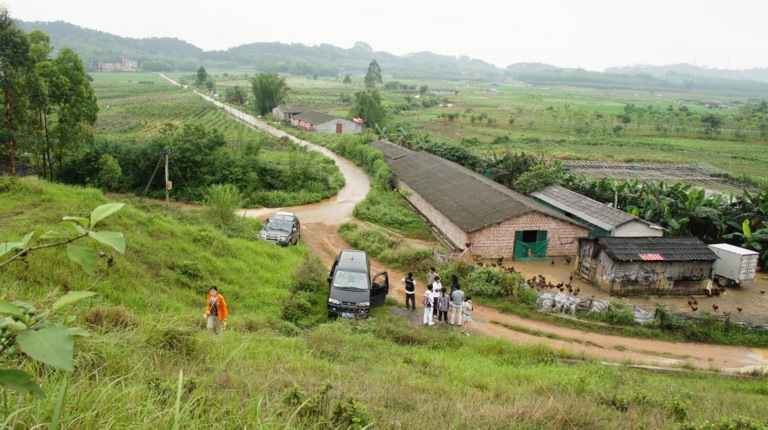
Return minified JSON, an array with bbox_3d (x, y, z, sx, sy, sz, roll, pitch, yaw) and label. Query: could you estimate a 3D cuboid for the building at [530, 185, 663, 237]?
[{"bbox_3d":[14.150,0.461,39.062,3.500,2.700,10.000,-2,15,-10],"label":"building"}]

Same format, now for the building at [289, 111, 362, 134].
[{"bbox_3d":[-11.337,-17.971,109.030,9.000,2.900,16.600,-5,16,-22],"label":"building"}]

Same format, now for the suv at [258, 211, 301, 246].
[{"bbox_3d":[-6.318,0.974,34.503,1.800,1.800,4.600,5,5,-2],"label":"suv"}]

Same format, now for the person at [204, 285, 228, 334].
[{"bbox_3d":[-4.823,2.793,16.400,0.620,1.600,0.420,2,15,3],"label":"person"}]

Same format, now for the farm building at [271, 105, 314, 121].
[{"bbox_3d":[-20.020,-23.009,127.598,7.800,3.200,6.300,-7,16,-27],"label":"farm building"}]

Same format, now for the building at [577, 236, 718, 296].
[{"bbox_3d":[14.141,2.447,30.820,5.700,2.600,3.300,-1,15,-9],"label":"building"}]

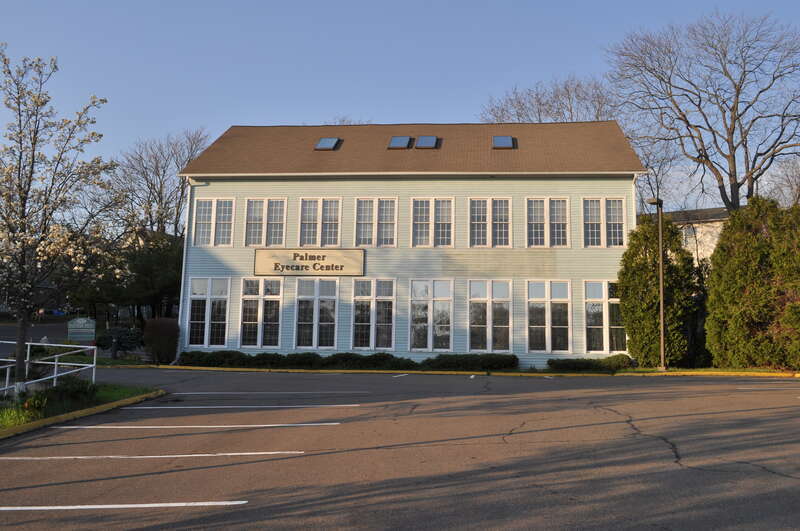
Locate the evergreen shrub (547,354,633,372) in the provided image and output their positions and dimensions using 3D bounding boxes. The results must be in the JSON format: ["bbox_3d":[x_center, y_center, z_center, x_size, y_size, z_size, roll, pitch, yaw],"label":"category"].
[{"bbox_3d":[6.507,3.331,25.157,2.900,0.512,0.950,0,-9,6],"label":"evergreen shrub"}]

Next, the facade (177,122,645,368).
[{"bbox_3d":[0.690,-0.962,32.142,17.366,10.989,10.774,0,-9,6],"label":"facade"}]

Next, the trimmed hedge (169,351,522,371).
[{"bbox_3d":[-1.965,3.365,25.973,12.205,0.598,0.950,0,-9,6],"label":"trimmed hedge"}]

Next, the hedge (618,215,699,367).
[{"bbox_3d":[8.719,0.825,24.848,2.566,5.228,2.400,0,-9,6],"label":"hedge"}]

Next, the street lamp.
[{"bbox_3d":[8.342,0.532,23.710,0.512,5.644,0.400,0,-9,6],"label":"street lamp"}]

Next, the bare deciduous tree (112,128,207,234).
[{"bbox_3d":[-16.131,-1.354,48.536,7.380,16.104,6.500,0,-9,6],"label":"bare deciduous tree"}]

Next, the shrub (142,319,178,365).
[{"bbox_3d":[-8.969,2.856,27.468,1.361,1.735,1.300,0,-9,6],"label":"shrub"}]

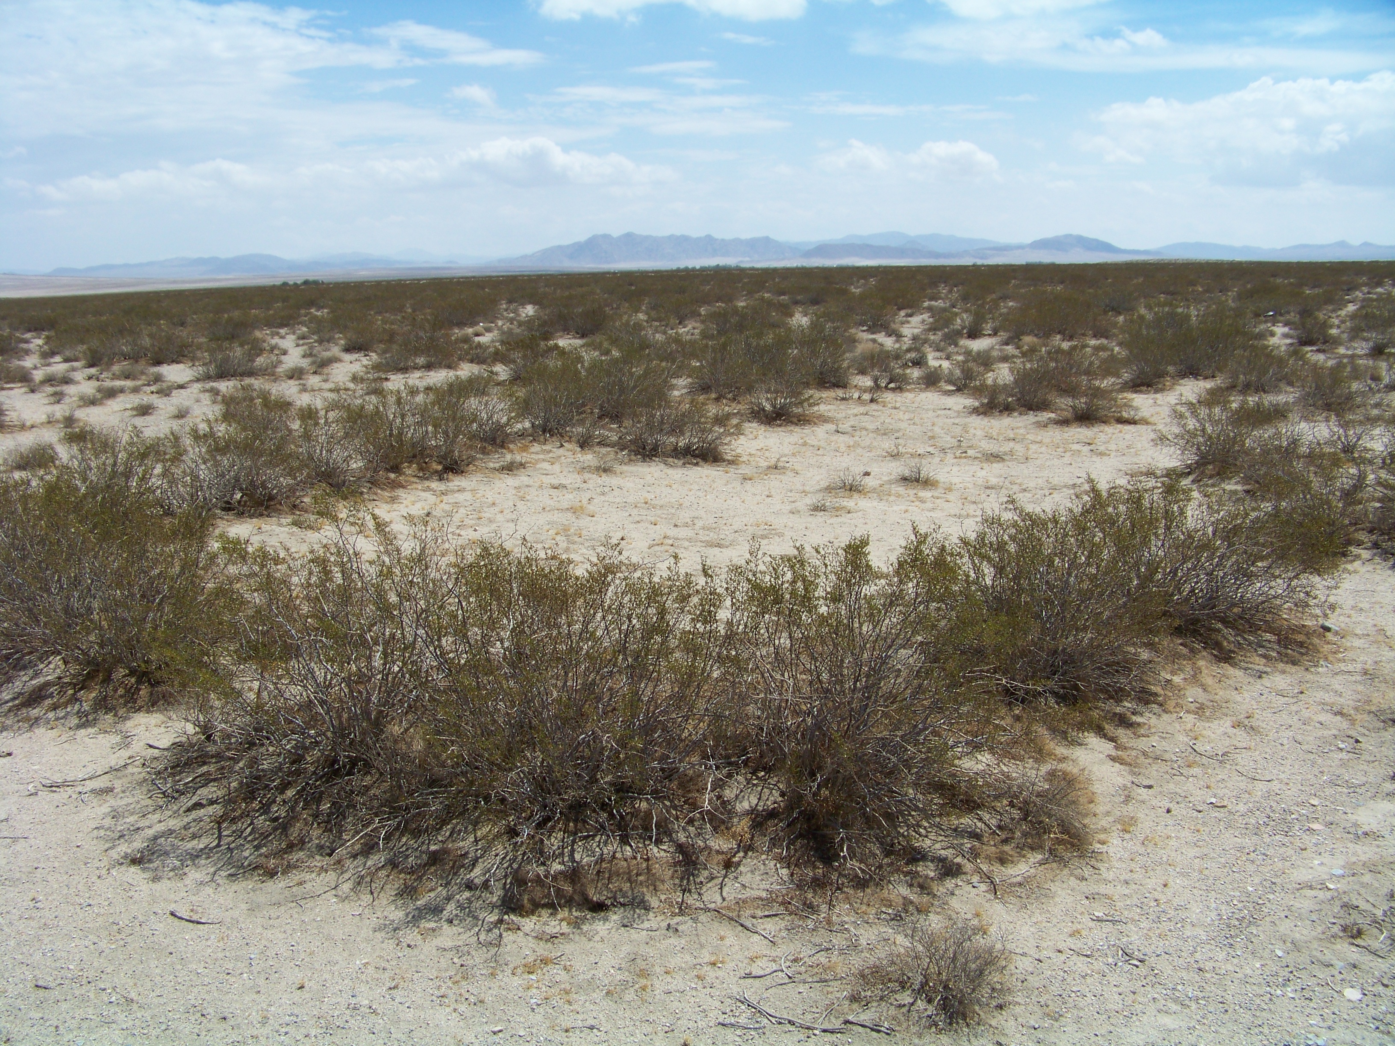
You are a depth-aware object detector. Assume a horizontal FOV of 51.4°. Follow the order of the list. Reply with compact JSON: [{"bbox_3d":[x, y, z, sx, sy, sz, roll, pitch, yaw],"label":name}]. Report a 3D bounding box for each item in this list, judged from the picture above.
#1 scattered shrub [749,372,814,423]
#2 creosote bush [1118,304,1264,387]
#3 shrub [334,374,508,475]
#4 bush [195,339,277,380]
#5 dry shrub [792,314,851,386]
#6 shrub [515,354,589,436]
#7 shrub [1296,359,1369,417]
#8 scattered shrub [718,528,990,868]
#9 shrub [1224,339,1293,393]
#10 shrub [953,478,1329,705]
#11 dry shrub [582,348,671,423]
[{"bbox_3d":[0.932,-1.404,16.091,0.694,0.517,0.624,0,10,3],"label":"scattered shrub"},{"bbox_3d":[6.654,-2.409,19.597,1.910,1.047,1.700,0,10,0],"label":"creosote bush"},{"bbox_3d":[-2.390,-0.863,12.439,1.449,0.791,1.014,-2,10,-11],"label":"shrub"},{"bbox_3d":[-7.629,-2.717,23.944,1.312,0.632,1.049,-4,11,-17],"label":"bush"},{"bbox_3d":[1.766,-2.430,20.573,0.828,0.978,0.828,0,10,5],"label":"dry shrub"},{"bbox_3d":[-1.525,-1.345,15.108,0.752,0.803,0.752,-1,10,-6],"label":"shrub"},{"bbox_3d":[7.080,-1.523,16.132,0.778,0.576,0.739,4,11,23],"label":"shrub"},{"bbox_3d":[0.491,0.482,4.252,0.795,0.877,0.795,1,10,7],"label":"scattered shrub"},{"bbox_3d":[7.421,-2.091,19.129,0.881,0.658,0.793,3,11,21],"label":"shrub"},{"bbox_3d":[1.800,0.212,6.067,1.650,0.750,0.800,-4,11,-21],"label":"shrub"},{"bbox_3d":[-0.799,-1.543,16.229,0.962,0.789,0.866,-1,10,-3],"label":"dry shrub"}]

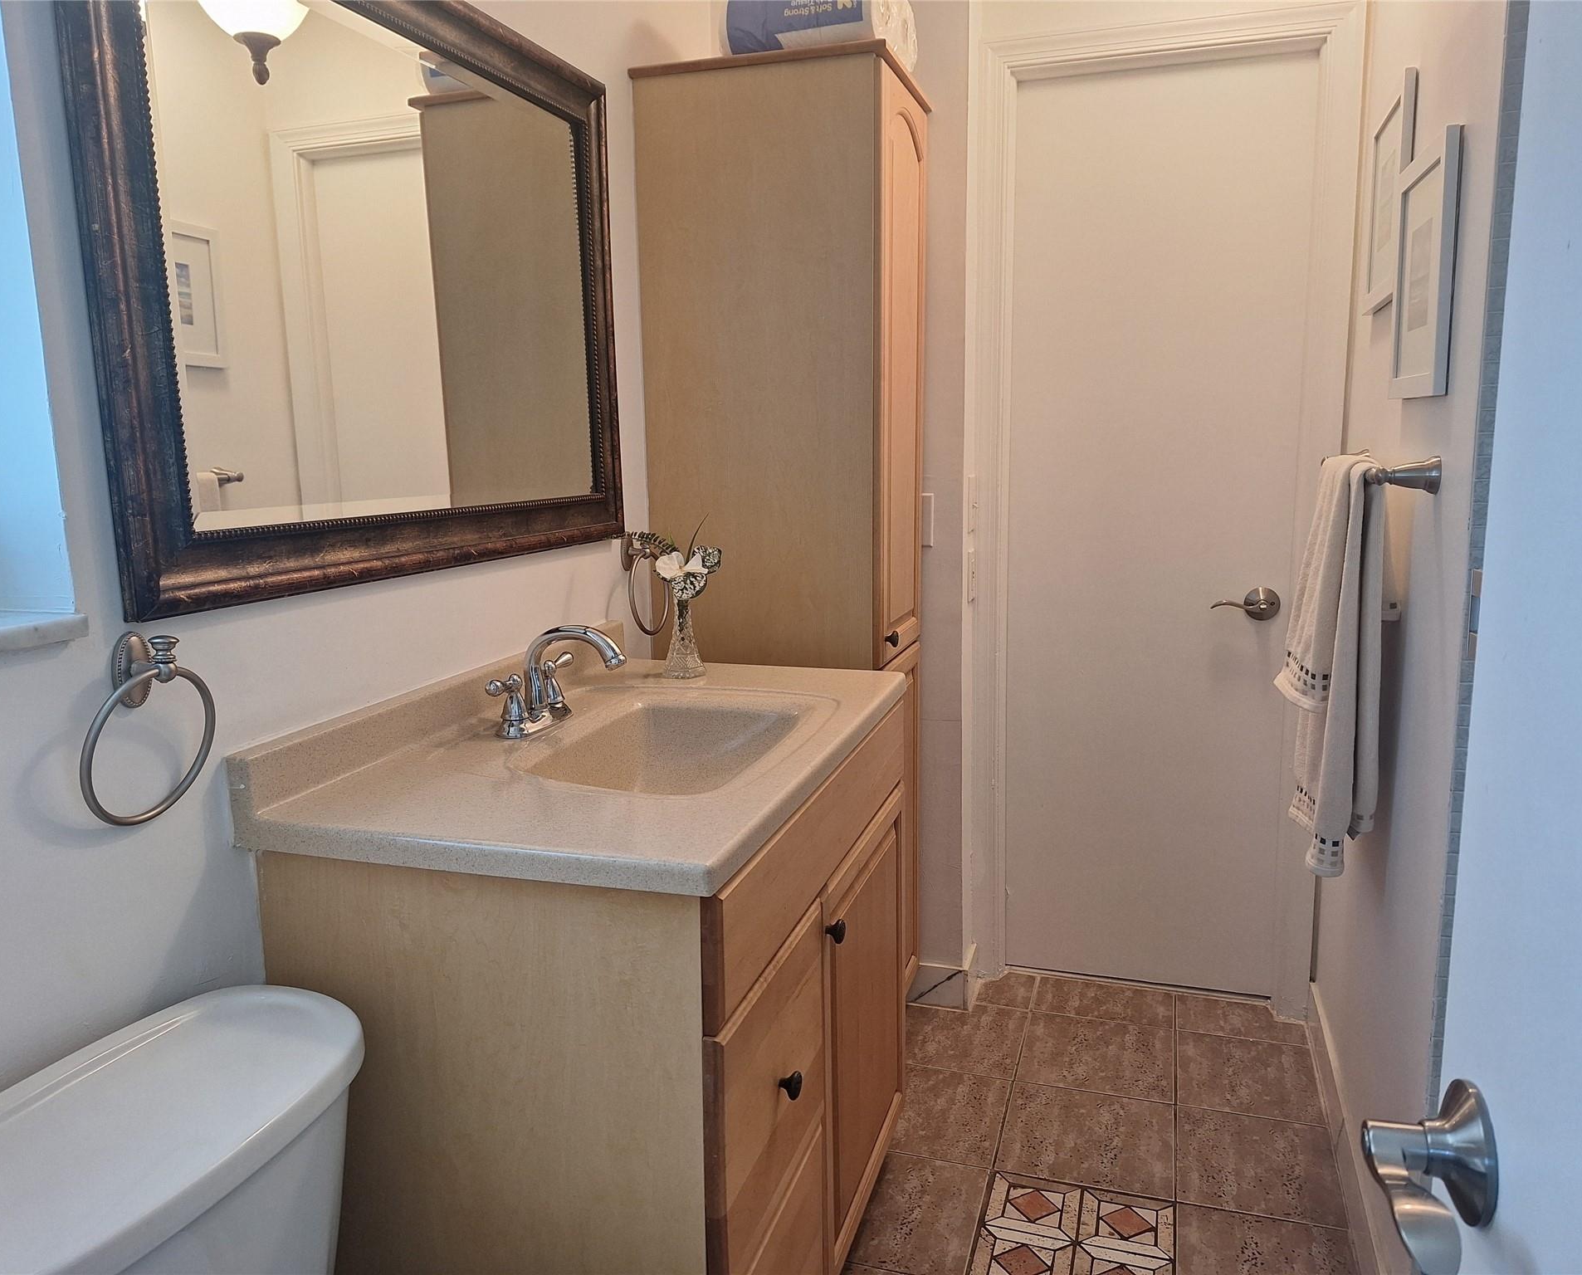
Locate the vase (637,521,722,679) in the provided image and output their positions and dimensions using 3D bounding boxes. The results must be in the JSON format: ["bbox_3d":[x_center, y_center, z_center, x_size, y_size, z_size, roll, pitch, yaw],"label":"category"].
[{"bbox_3d":[-0.188,-0.067,1.932,0.140,0.265,0.110,2,10,18],"label":"vase"}]

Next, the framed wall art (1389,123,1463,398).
[{"bbox_3d":[0.855,-0.488,1.527,0.020,0.325,0.310,2,10,18],"label":"framed wall art"}]

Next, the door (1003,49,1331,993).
[{"bbox_3d":[0.796,-0.191,2.526,0.610,2.030,0.045,2,10,18],"label":"door"}]

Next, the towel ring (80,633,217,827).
[{"bbox_3d":[-0.593,0.086,1.044,0.062,0.182,0.153,2,9,17],"label":"towel ring"}]

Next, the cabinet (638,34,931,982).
[{"bbox_3d":[0.012,-0.075,2.282,0.475,1.920,0.385,2,10,18],"label":"cabinet"}]

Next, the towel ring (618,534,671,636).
[{"bbox_3d":[-0.281,-0.095,2.044,0.066,0.186,0.153,2,9,17],"label":"towel ring"}]

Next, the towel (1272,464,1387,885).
[{"bbox_3d":[0.818,0.026,1.716,0.115,0.600,0.350,2,10,18],"label":"towel"}]

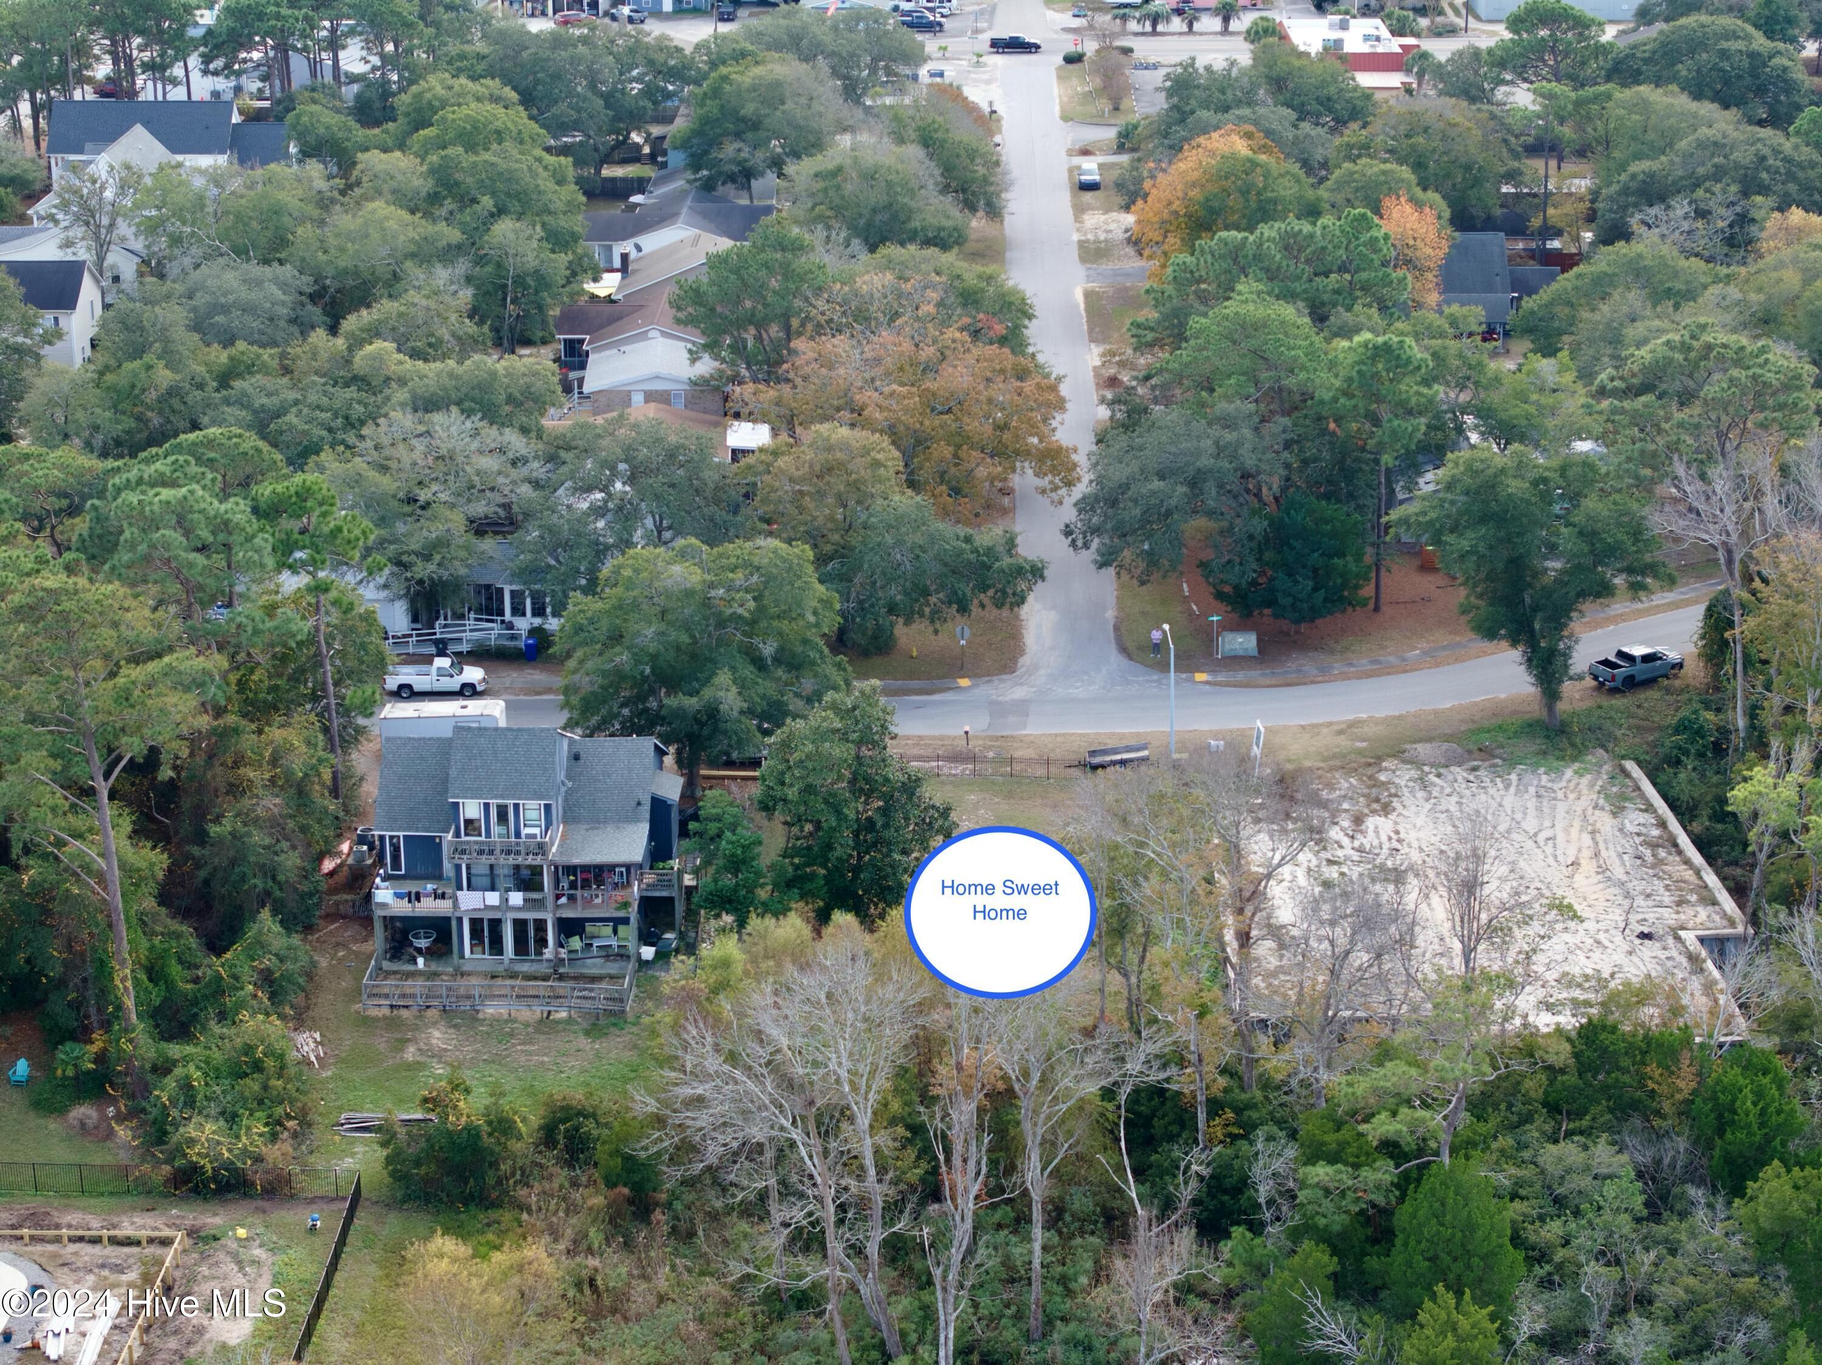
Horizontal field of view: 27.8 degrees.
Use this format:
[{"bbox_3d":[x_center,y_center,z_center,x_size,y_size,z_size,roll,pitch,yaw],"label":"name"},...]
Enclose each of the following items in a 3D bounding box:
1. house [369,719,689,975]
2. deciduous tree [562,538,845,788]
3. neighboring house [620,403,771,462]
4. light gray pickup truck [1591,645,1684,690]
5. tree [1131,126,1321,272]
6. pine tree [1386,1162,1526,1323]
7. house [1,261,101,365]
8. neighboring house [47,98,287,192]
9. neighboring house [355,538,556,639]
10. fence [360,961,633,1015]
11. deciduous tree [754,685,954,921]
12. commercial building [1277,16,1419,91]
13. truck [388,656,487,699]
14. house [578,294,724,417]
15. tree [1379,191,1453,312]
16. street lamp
[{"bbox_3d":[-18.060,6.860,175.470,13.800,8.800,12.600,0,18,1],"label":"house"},{"bbox_3d":[-10.380,-0.560,183.490,14.400,13.000,14.400,0,18,1],"label":"deciduous tree"},{"bbox_3d":[-15.490,-14.840,237.770,12.500,4.100,10.800,0,18,1],"label":"neighboring house"},{"bbox_3d":[39.544,-0.822,200.107,5.500,1.840,1.950,-12,22,-31],"label":"light gray pickup truck"},{"bbox_3d":[25.360,-39.010,297.540,15.200,12.100,15.200,0,18,1],"label":"tree"},{"bbox_3d":[20.809,20.751,139.888,5.000,6.500,5.000,-1,19,0],"label":"pine tree"},{"bbox_3d":[-64.571,-26.800,268.542,10.200,8.500,8.900,-1,19,-2],"label":"house"},{"bbox_3d":[-64.765,-46.142,323.647,20.700,9.300,14.500,0,19,2],"label":"neighboring house"},{"bbox_3d":[-25.470,-6.100,210.670,13.200,4.700,9.500,0,18,1],"label":"neighboring house"},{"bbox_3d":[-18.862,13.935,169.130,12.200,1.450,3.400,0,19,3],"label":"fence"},{"bbox_3d":[-2.440,5.820,170.390,9.000,11.600,9.000,0,18,1],"label":"deciduous tree"},{"bbox_3d":[44.879,-62.374,373.113,12.300,5.800,25.000,-1,19,0],"label":"commercial building"},{"bbox_3d":[-25.855,-0.400,200.767,5.700,1.850,2.000,-1,19,-2],"label":"truck"},{"bbox_3d":[-17.590,-22.940,260.780,10.200,4.900,22.500,0,18,1],"label":"house"},{"bbox_3d":[37.210,-30.820,274.740,5.500,11.000,5.500,0,18,1],"label":"tree"},{"bbox_3d":[13.355,0.425,189.449,0.400,6.900,2.200,-3,19,-6],"label":"street lamp"}]

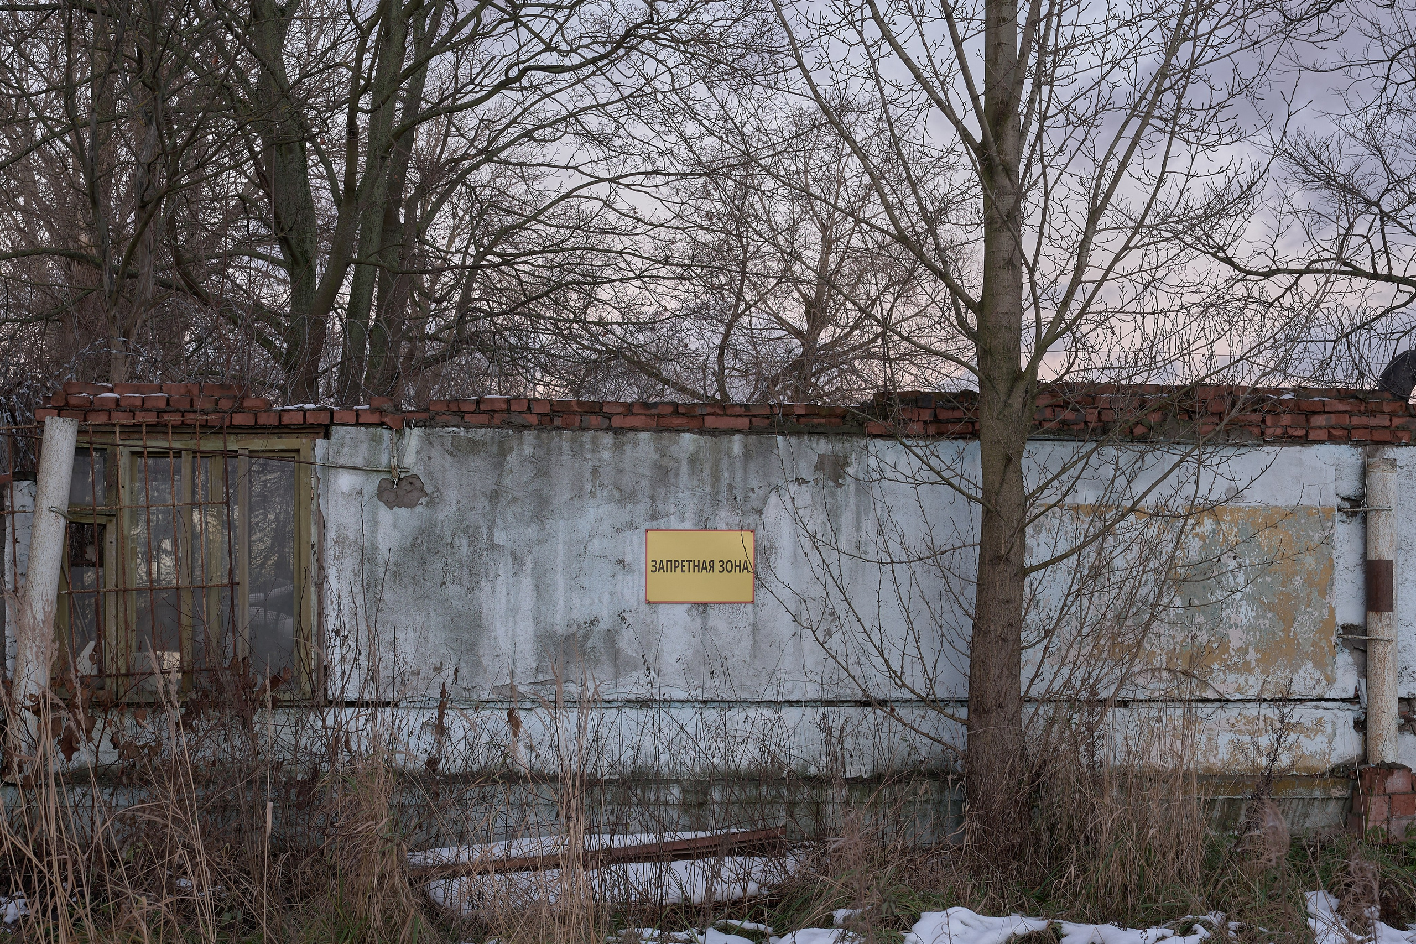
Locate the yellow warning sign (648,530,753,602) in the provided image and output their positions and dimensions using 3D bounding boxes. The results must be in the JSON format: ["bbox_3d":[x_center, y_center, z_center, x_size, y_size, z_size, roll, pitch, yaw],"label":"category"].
[{"bbox_3d":[-0.044,0.518,8.839,0.605,0.405,0.020,0,0,-7],"label":"yellow warning sign"}]

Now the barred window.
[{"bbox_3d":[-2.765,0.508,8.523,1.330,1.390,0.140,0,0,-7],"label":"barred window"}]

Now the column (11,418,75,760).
[{"bbox_3d":[-3.386,0.608,8.210,0.170,1.786,0.170,5,-3,-7],"label":"column"}]

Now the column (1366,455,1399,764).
[{"bbox_3d":[3.821,0.785,9.130,0.170,1.740,0.170,0,0,-7],"label":"column"}]

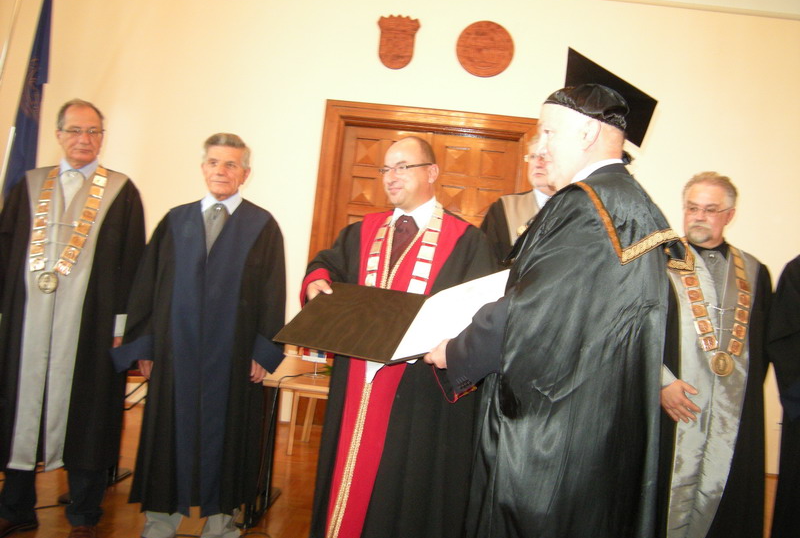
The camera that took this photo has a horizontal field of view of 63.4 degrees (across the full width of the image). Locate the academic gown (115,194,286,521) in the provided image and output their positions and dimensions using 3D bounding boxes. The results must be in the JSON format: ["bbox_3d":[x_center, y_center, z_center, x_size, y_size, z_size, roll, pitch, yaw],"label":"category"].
[{"bbox_3d":[-0.790,0.354,2.590,0.670,1.230,0.400,7,-3,-13],"label":"academic gown"}]

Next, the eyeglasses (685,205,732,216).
[{"bbox_3d":[1.137,-0.215,2.380,0.135,0.042,0.138,-4,4,-36],"label":"eyeglasses"}]

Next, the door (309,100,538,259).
[{"bbox_3d":[0.134,0.027,5.202,1.730,2.643,0.140,6,-3,3],"label":"door"}]

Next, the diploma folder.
[{"bbox_3d":[0.011,0.112,1.564,0.498,0.076,0.372,-4,20,17],"label":"diploma folder"}]

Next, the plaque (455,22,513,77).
[{"bbox_3d":[0.691,-1.776,5.214,0.465,0.465,0.030,6,-3,3],"label":"plaque"}]

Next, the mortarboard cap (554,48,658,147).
[{"bbox_3d":[0.477,-0.377,1.609,0.250,0.125,0.245,40,-4,18],"label":"mortarboard cap"}]

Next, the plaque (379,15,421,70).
[{"bbox_3d":[-0.019,-1.843,5.250,0.342,0.445,0.030,6,-3,3],"label":"plaque"}]

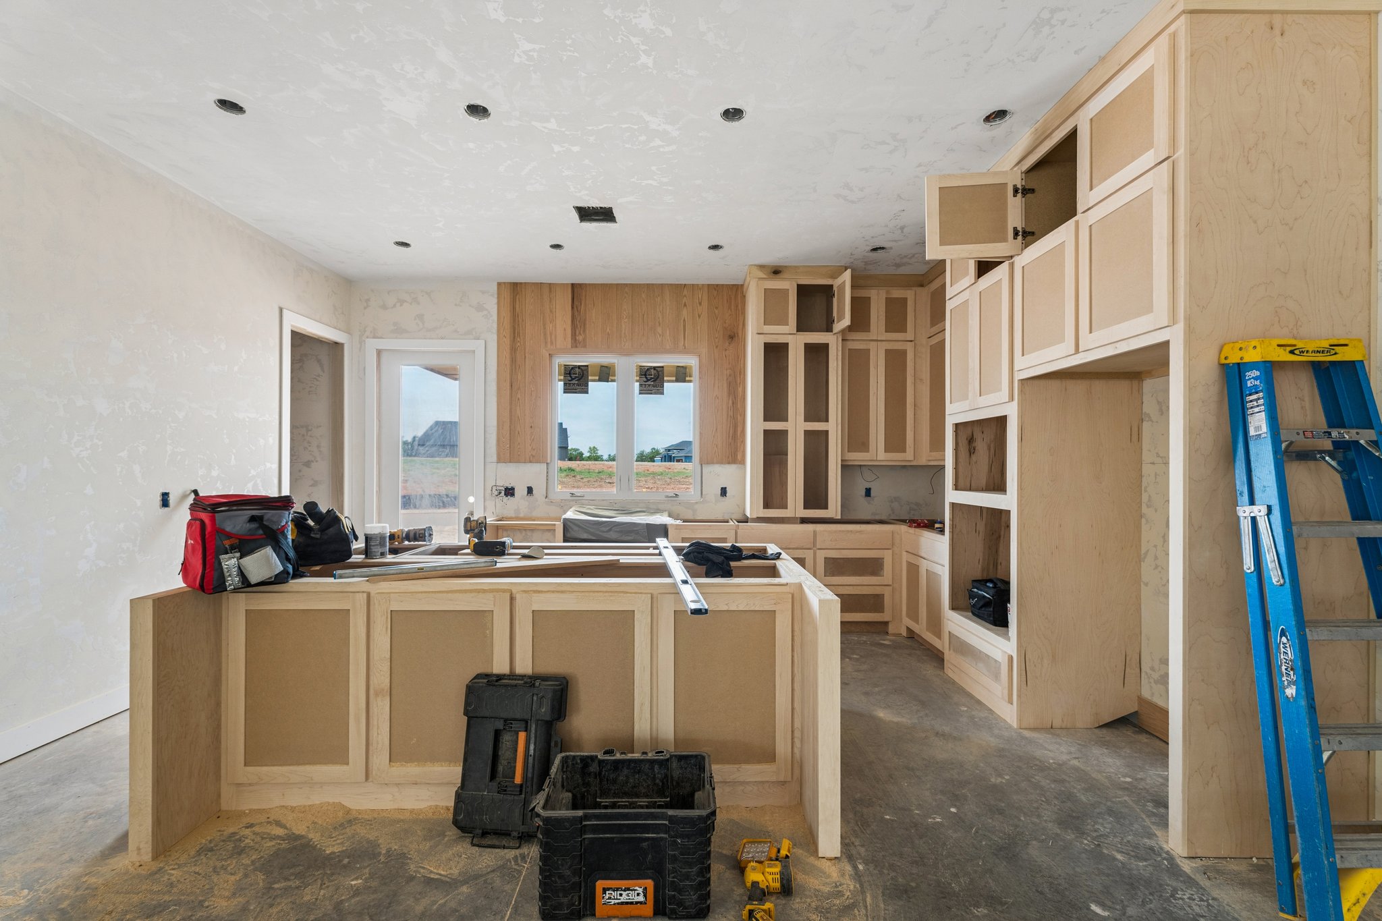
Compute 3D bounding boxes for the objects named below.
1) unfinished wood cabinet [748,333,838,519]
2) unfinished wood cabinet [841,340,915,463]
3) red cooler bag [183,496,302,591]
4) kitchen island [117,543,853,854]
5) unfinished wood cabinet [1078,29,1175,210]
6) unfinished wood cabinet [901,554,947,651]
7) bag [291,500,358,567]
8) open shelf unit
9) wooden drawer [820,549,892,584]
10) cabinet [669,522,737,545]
[{"bbox_3d":[0.879,-0.289,5.110,0.767,1.544,0.520,0,0,0],"label":"unfinished wood cabinet"},{"bbox_3d":[1.639,-0.513,5.199,0.639,1.073,0.339,0,0,-1],"label":"unfinished wood cabinet"},{"bbox_3d":[-1.781,0.313,2.259,0.285,0.340,0.265,0,-1,33],"label":"red cooler bag"},{"bbox_3d":[-0.708,0.935,2.709,2.444,0.890,1.445,0,0,0],"label":"kitchen island"},{"bbox_3d":[2.022,-1.317,2.320,0.619,0.454,0.504,0,0,-1],"label":"unfinished wood cabinet"},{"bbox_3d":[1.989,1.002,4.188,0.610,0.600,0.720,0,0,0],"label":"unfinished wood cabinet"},{"bbox_3d":[-1.824,0.349,2.833,0.270,0.276,0.320,0,-1,-22],"label":"bag"},{"bbox_3d":[2.005,-0.024,3.455,0.589,0.454,0.649,0,0,-1],"label":"open shelf unit"},{"bbox_3d":[1.313,0.860,4.854,0.610,0.285,0.480,0,0,0],"label":"wooden drawer"},{"bbox_3d":[0.079,0.964,4.957,0.579,0.888,0.619,0,0,-1],"label":"cabinet"}]

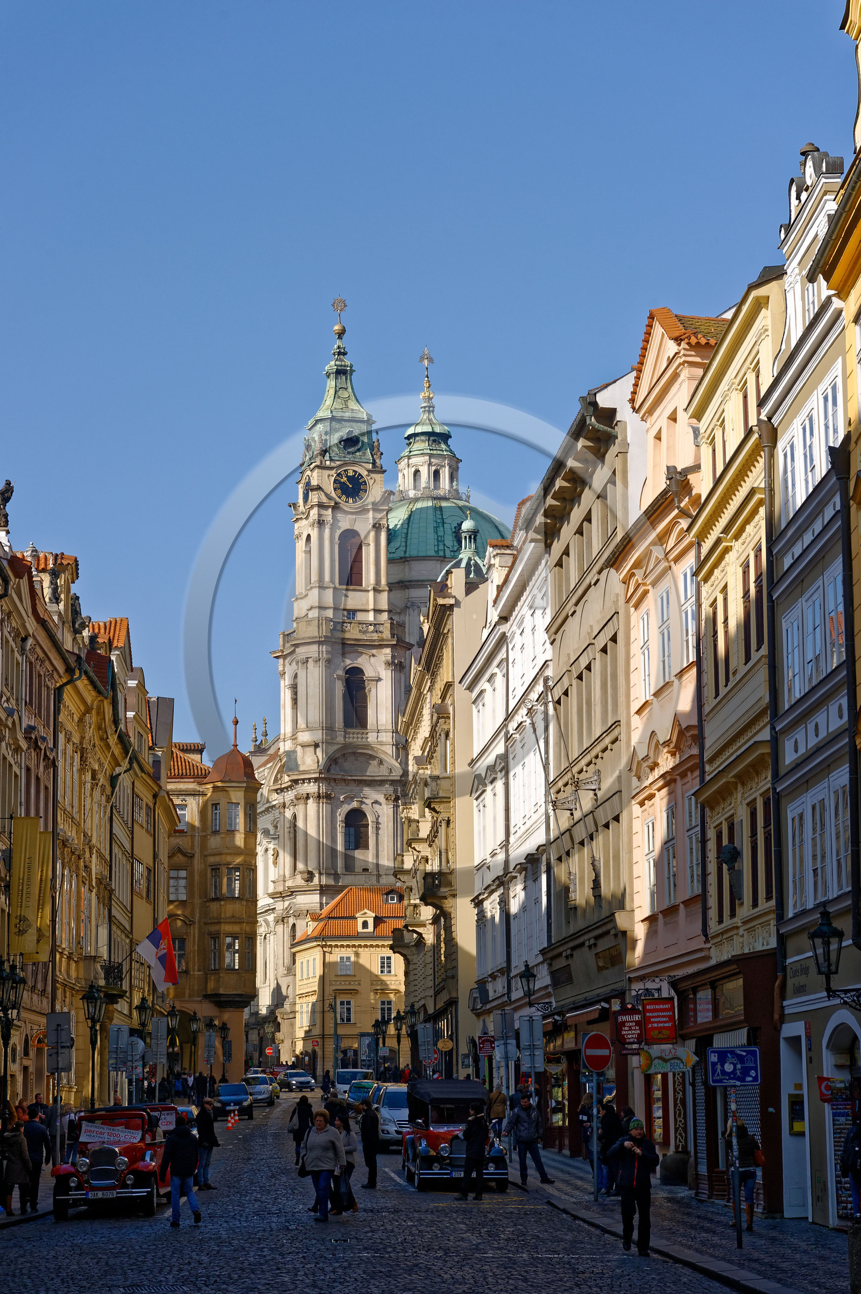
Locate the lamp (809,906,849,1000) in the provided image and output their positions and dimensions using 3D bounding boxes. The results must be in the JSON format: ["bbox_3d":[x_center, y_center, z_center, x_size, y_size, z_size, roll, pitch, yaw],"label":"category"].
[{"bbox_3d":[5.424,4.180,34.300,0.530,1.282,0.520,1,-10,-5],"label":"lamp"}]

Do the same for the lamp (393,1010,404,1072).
[{"bbox_3d":[-1.304,16.987,102.391,0.460,4.400,0.460,0,-10,-4],"label":"lamp"}]

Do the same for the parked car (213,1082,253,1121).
[{"bbox_3d":[-8.276,19.097,105.572,1.650,1.430,3.950,0,-10,-4],"label":"parked car"}]

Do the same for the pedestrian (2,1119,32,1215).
[{"bbox_3d":[-7.167,9.025,43.644,0.420,1.600,0.500,9,-14,-44],"label":"pedestrian"}]

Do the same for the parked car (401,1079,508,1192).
[{"bbox_3d":[0.429,9.671,49.982,1.760,2.040,4.600,0,-10,-4],"label":"parked car"}]

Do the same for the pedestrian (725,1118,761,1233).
[{"bbox_3d":[4.610,7.758,37.000,0.540,1.624,0.420,1,-10,-8],"label":"pedestrian"}]

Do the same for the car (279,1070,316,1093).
[{"bbox_3d":[-9.390,30.071,174.381,1.810,1.470,4.700,2,-11,-14],"label":"car"}]

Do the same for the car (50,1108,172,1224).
[{"bbox_3d":[-5.545,9.116,44.734,1.730,1.820,4.400,0,-10,-1],"label":"car"}]

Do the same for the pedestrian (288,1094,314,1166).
[{"bbox_3d":[-3.138,11.733,61.000,0.580,1.686,0.420,0,-10,-3],"label":"pedestrian"}]

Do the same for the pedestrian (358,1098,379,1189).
[{"bbox_3d":[-1.208,9.653,49.053,0.420,1.720,0.460,0,-10,-6],"label":"pedestrian"}]

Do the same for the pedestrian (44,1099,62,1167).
[{"bbox_3d":[-8.812,11.391,58.950,0.450,1.690,0.320,-1,-10,0],"label":"pedestrian"}]

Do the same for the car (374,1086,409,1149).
[{"bbox_3d":[-0.590,13.160,70.360,1.920,1.800,4.750,0,-10,-4],"label":"car"}]

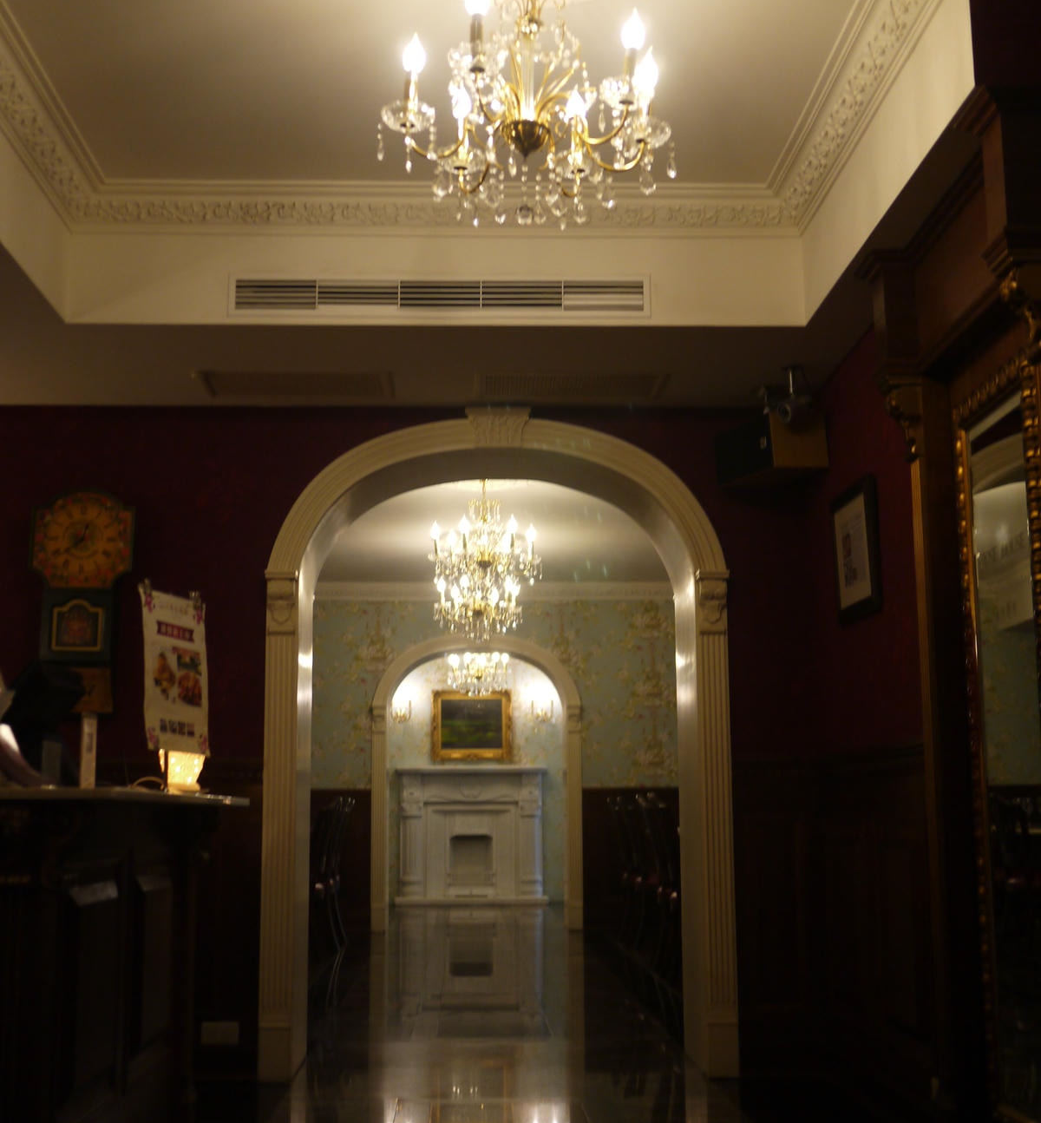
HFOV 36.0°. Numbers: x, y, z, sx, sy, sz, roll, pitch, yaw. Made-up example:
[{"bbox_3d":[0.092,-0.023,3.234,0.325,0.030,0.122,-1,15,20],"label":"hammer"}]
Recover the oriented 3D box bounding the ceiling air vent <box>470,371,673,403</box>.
[{"bbox_3d":[0.188,-0.643,5.981,0.698,0.030,0.398,0,-9,-2],"label":"ceiling air vent"}]

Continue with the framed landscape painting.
[{"bbox_3d":[-0.525,1.800,17.529,0.870,0.771,0.070,0,-9,-2],"label":"framed landscape painting"}]

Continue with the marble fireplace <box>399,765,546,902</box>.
[{"bbox_3d":[-0.532,2.930,17.226,1.607,1.445,0.349,0,-9,-2],"label":"marble fireplace"}]

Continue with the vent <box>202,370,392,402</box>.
[{"bbox_3d":[-0.817,-0.644,5.936,0.698,0.030,0.398,0,-9,-2],"label":"vent"}]

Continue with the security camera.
[{"bbox_3d":[0.949,-0.598,5.666,0.130,0.200,0.160,-8,-11,39],"label":"security camera"}]

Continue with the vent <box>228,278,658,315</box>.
[{"bbox_3d":[-0.263,-0.863,5.228,1.357,0.128,0.040,0,-9,-2],"label":"vent"}]

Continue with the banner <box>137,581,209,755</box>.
[{"bbox_3d":[-1.047,0.337,4.881,0.050,0.492,0.288,-5,-10,27],"label":"banner"}]

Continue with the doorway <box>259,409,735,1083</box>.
[{"bbox_3d":[-0.093,0.690,6.330,1.780,2.522,0.608,0,-9,-2],"label":"doorway"}]

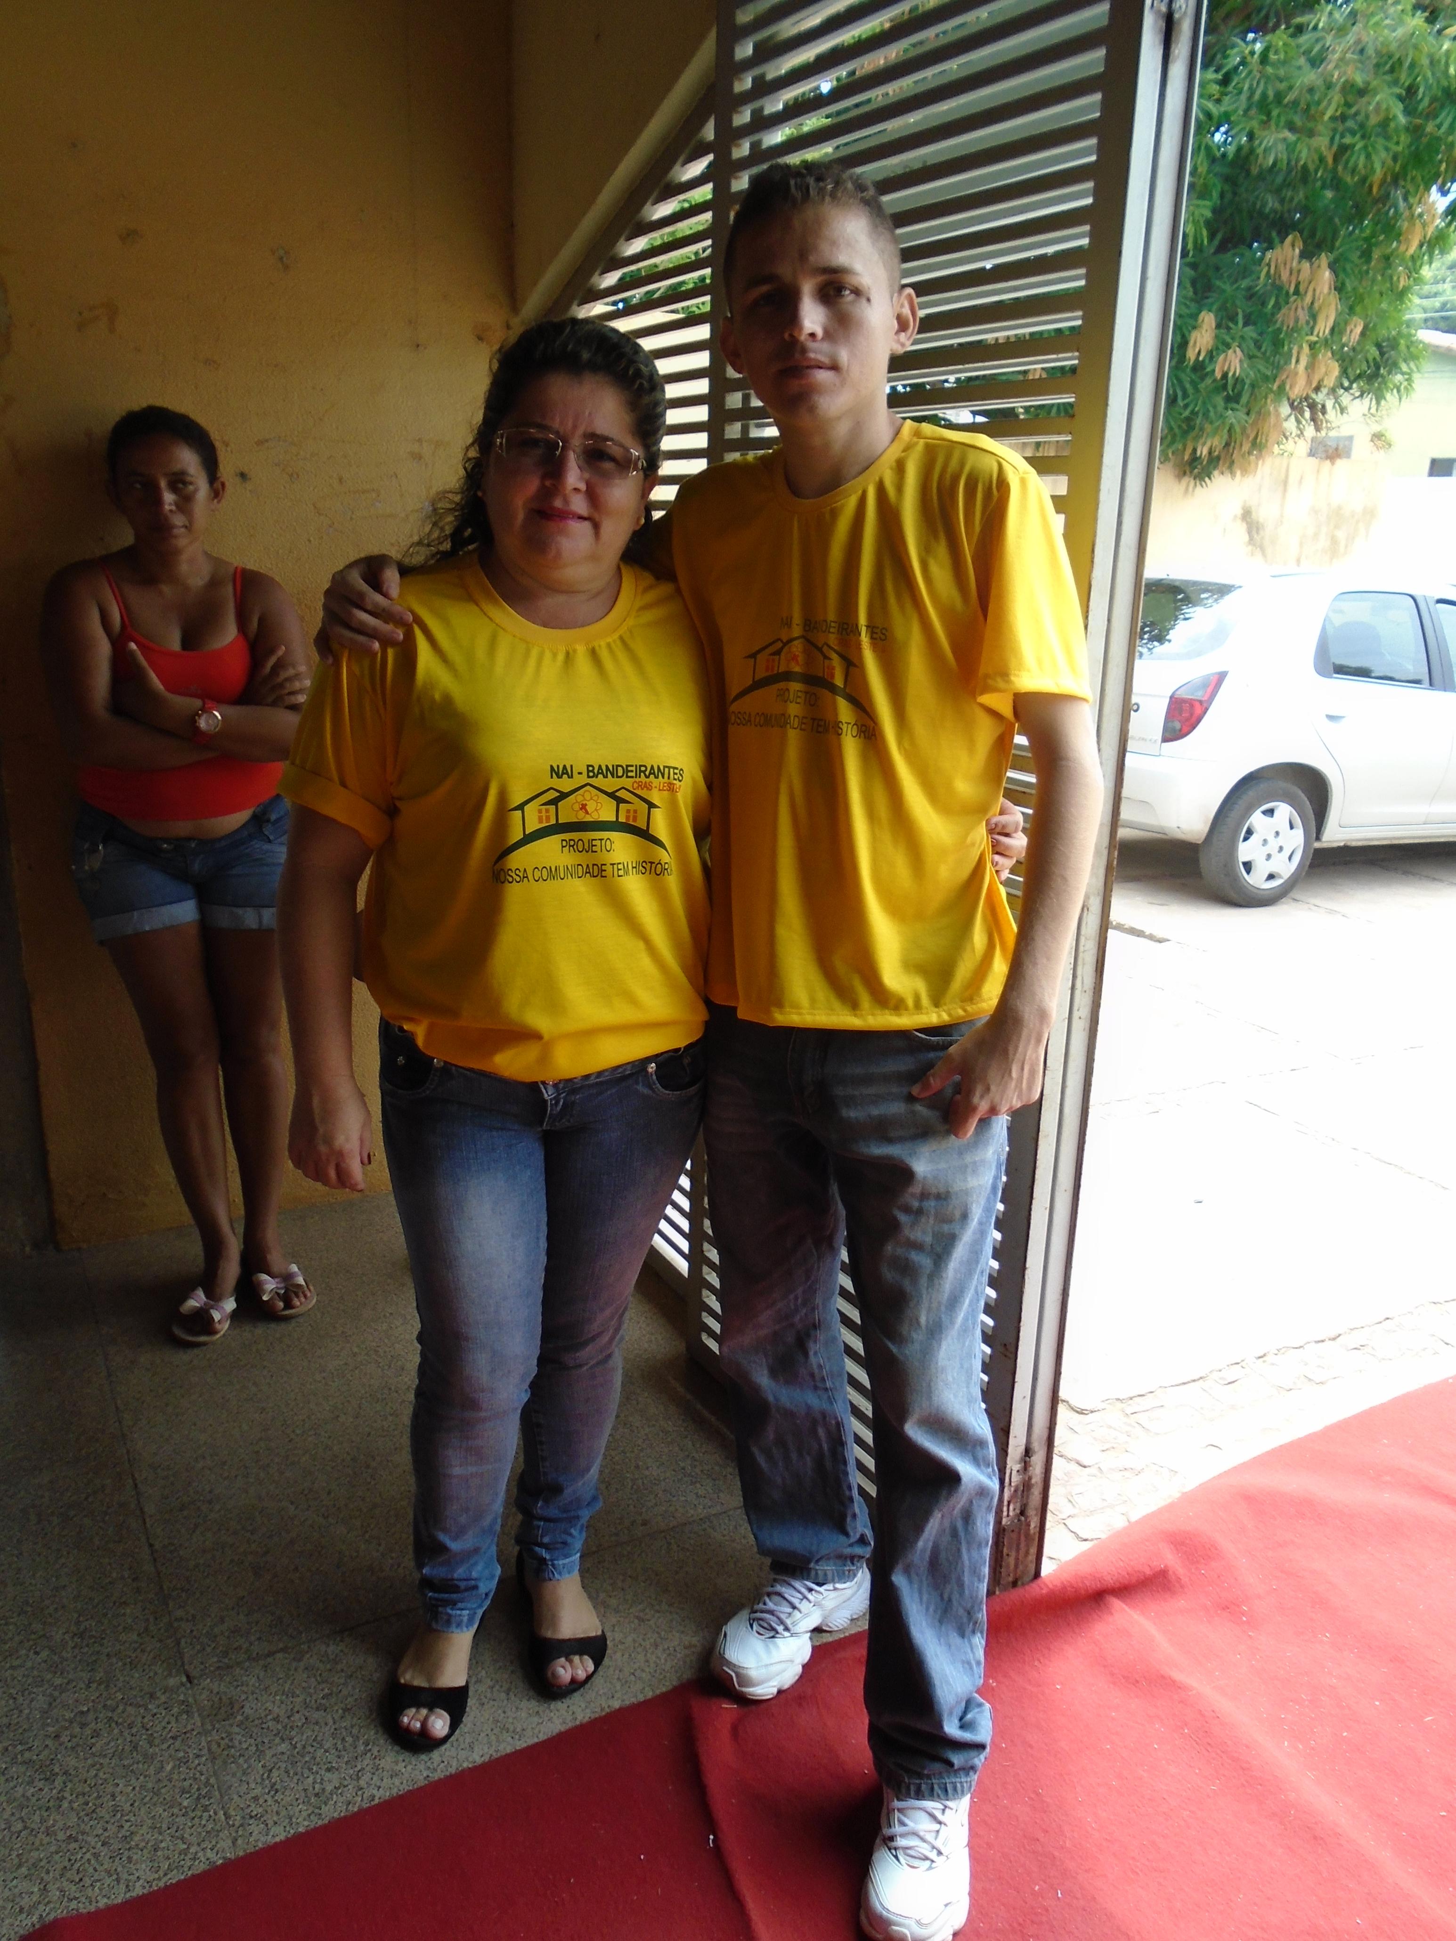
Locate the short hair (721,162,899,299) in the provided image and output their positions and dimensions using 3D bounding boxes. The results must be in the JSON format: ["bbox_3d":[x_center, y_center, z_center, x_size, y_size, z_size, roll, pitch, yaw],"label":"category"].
[{"bbox_3d":[0.076,-0.659,1.341,0.165,0.155,0.190,4,17,7],"label":"short hair"}]

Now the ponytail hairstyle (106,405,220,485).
[{"bbox_3d":[-0.932,-0.859,2.433,0.180,0.160,0.190,-4,18,-18],"label":"ponytail hairstyle"}]

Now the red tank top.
[{"bbox_3d":[-0.937,-0.479,2.506,0.345,0.420,0.240,-5,18,-20],"label":"red tank top"}]

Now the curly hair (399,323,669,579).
[{"bbox_3d":[-0.191,-0.509,1.478,0.250,0.280,0.230,0,17,-6],"label":"curly hair"}]

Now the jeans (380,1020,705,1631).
[{"bbox_3d":[-0.216,0.414,1.741,0.370,0.810,0.310,-3,17,-14],"label":"jeans"}]

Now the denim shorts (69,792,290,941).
[{"bbox_3d":[-0.950,-0.186,2.573,0.390,0.250,0.270,-5,18,-20],"label":"denim shorts"}]

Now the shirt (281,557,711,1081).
[{"bbox_3d":[-0.210,-0.174,1.526,0.475,0.520,0.330,-4,18,-17],"label":"shirt"}]

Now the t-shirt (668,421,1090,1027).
[{"bbox_3d":[0.119,-0.247,1.470,0.450,0.590,0.280,6,17,14],"label":"t-shirt"}]

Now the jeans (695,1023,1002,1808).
[{"bbox_3d":[0.138,0.433,1.675,0.345,0.890,0.390,5,17,12],"label":"jeans"}]

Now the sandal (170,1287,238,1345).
[{"bbox_3d":[-0.928,0.584,2.638,0.100,0.065,0.240,2,17,0],"label":"sandal"}]

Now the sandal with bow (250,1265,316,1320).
[{"bbox_3d":[-0.834,0.563,2.715,0.100,0.065,0.240,-6,18,-24],"label":"sandal with bow"}]

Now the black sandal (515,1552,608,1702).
[{"bbox_3d":[-0.225,0.828,1.886,0.098,0.075,0.245,-3,17,-13],"label":"black sandal"}]

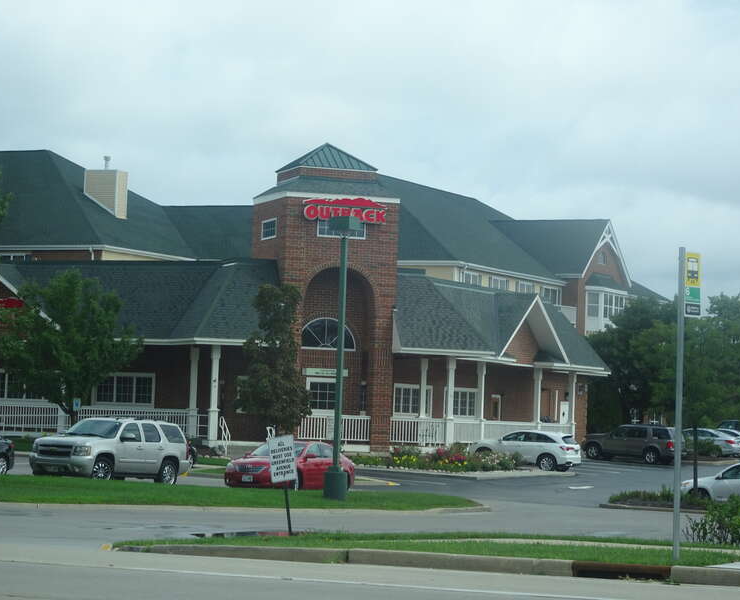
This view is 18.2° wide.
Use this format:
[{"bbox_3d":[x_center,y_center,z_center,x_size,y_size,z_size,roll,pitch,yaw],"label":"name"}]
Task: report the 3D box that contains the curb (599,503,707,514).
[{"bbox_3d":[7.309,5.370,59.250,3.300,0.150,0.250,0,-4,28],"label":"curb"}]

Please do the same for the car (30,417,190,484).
[{"bbox_3d":[-7.142,4.183,63.641,2.030,1.930,5.130,0,-4,30],"label":"car"}]

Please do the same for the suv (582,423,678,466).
[{"bbox_3d":[12.646,6.923,110.500,4.800,1.820,1.850,1,-3,22],"label":"suv"}]

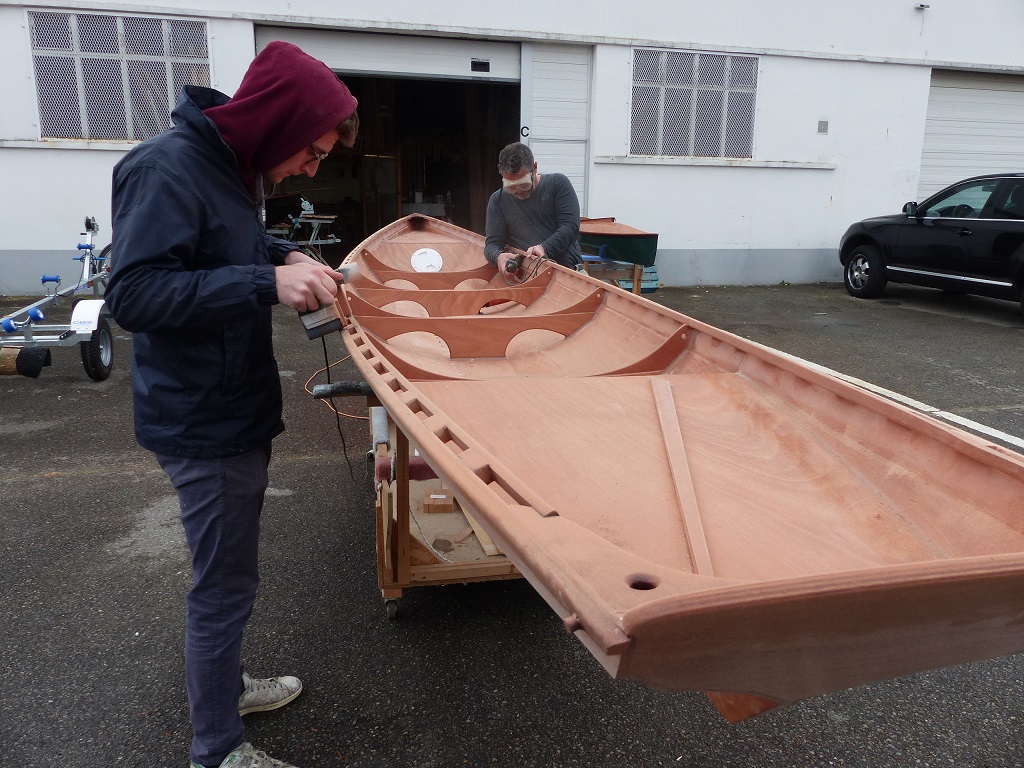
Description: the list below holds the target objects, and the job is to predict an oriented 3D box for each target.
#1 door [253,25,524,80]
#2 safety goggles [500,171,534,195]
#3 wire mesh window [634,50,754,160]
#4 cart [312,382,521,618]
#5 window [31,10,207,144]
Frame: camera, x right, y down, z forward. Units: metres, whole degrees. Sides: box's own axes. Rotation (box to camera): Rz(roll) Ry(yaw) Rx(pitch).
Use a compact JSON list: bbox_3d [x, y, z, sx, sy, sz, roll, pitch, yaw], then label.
[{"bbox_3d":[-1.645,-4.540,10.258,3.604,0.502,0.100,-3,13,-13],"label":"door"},{"bbox_3d":[0.030,-1.013,3.720,0.165,0.085,0.090,-17,48,20],"label":"safety goggles"},{"bbox_3d":[2.789,-4.248,11.329,2.089,1.530,0.100,-3,13,-13],"label":"wire mesh window"},{"bbox_3d":[0.013,0.278,3.047,1.500,0.720,1.200,-2,13,-10],"label":"cart"},{"bbox_3d":[-4.953,-3.894,9.504,2.145,1.552,0.100,-3,13,-13],"label":"window"}]

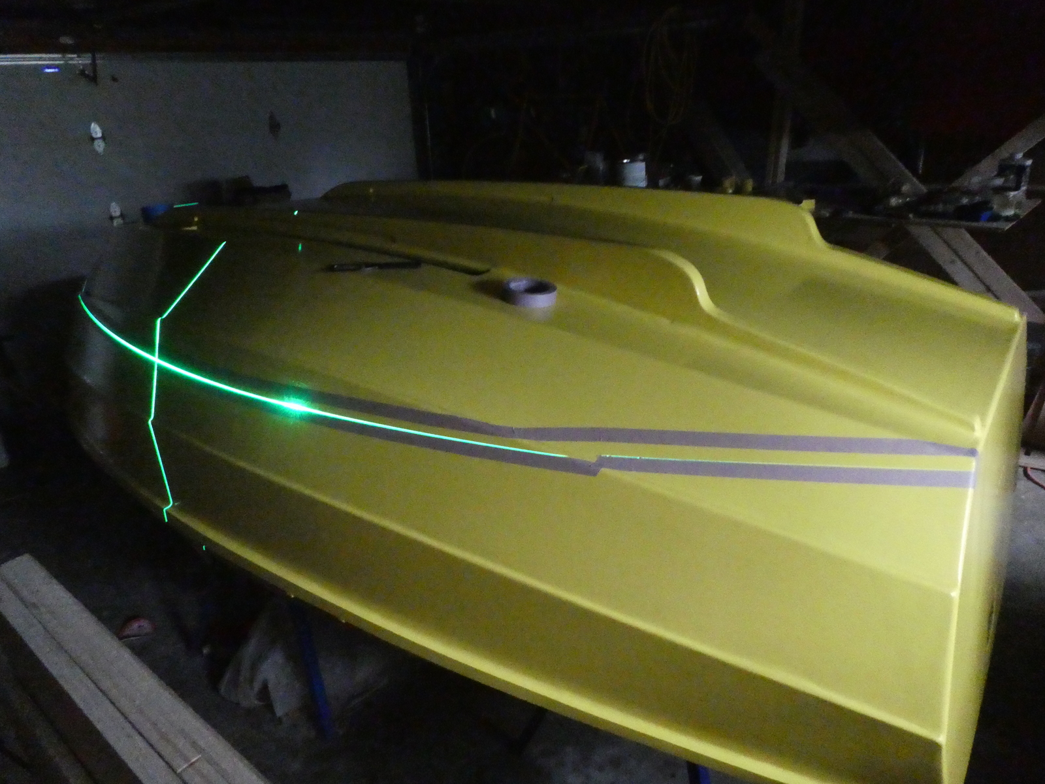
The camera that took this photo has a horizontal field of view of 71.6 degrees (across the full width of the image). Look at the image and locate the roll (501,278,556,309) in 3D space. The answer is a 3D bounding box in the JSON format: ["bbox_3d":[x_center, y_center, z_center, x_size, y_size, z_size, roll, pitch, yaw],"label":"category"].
[{"bbox_3d":[0.012,-0.182,1.327,0.101,0.024,0.101,3,25,-1],"label":"roll"}]

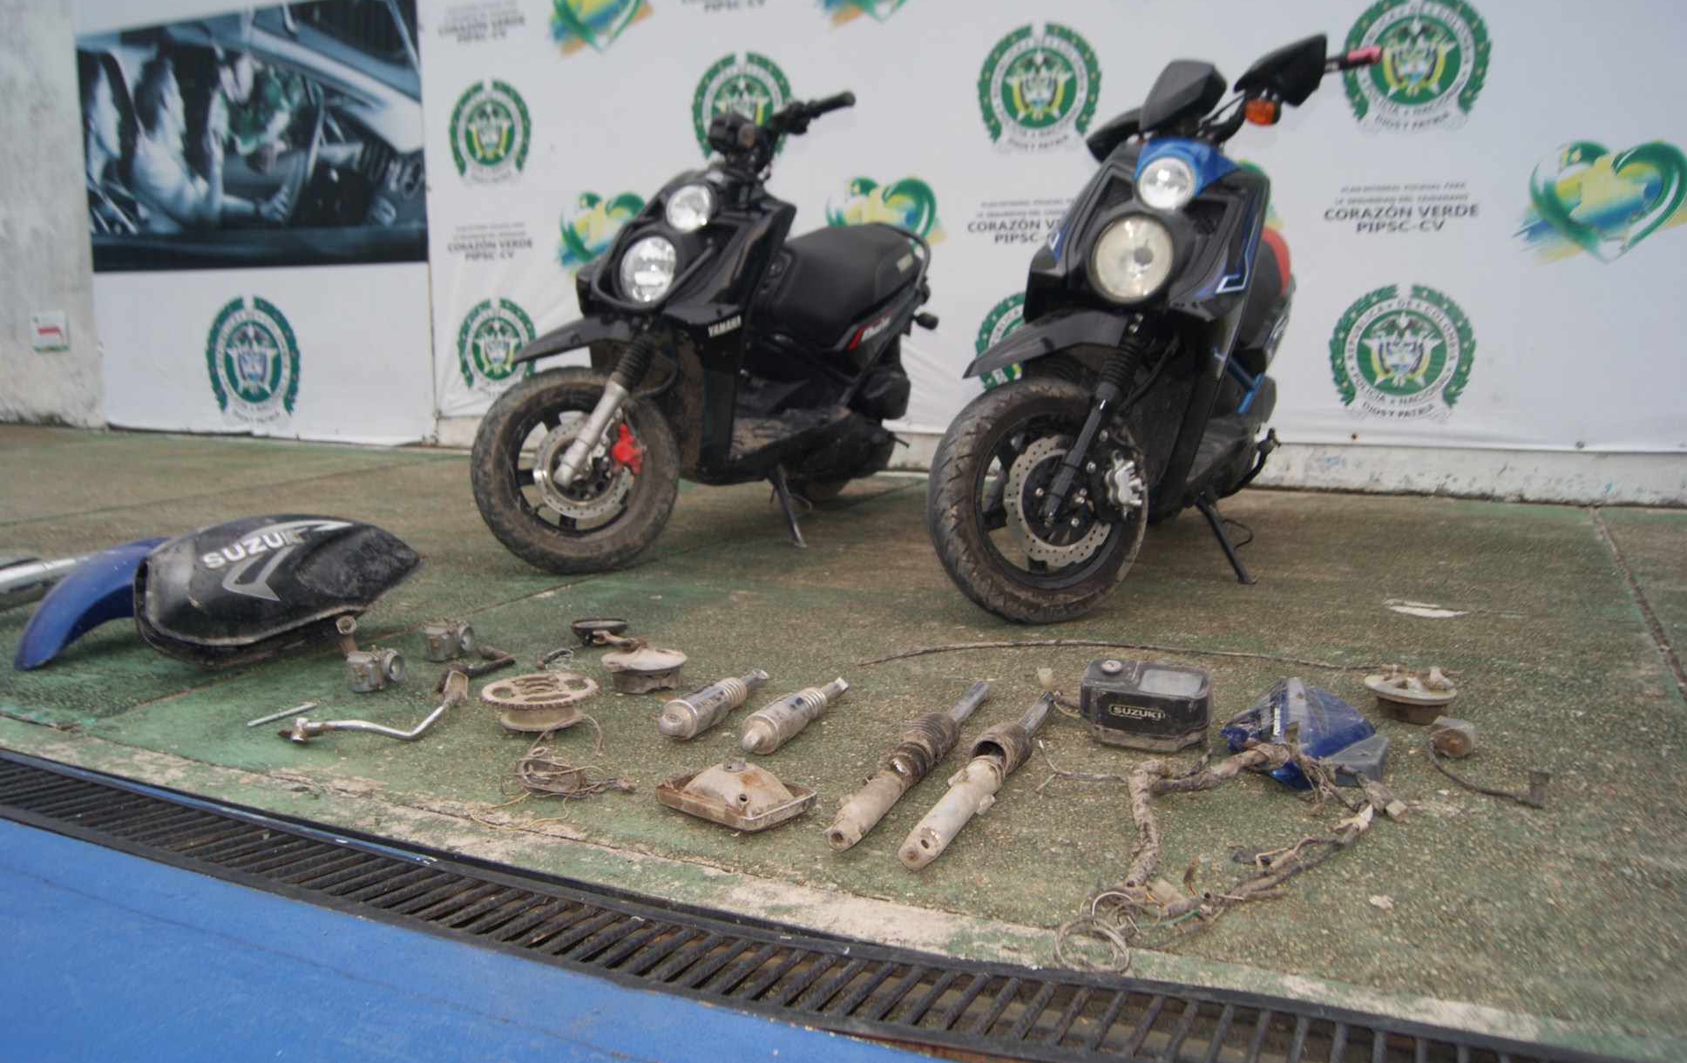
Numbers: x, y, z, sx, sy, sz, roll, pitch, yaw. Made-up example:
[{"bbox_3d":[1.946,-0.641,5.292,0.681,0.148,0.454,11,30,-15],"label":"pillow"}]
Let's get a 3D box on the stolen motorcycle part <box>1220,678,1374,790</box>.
[{"bbox_3d":[0.567,0.256,1.594,0.190,0.110,0.190,0,9,0],"label":"stolen motorcycle part"}]

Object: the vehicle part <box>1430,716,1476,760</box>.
[{"bbox_3d":[0.832,0.274,1.723,0.058,0.045,0.052,5,10,25],"label":"vehicle part"}]

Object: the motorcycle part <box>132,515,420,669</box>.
[{"bbox_3d":[-0.987,0.101,2.204,0.470,0.210,0.280,-8,12,-42],"label":"motorcycle part"}]

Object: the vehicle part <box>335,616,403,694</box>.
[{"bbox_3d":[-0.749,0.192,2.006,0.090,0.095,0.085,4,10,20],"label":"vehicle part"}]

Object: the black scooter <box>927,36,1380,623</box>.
[{"bbox_3d":[0.730,-0.469,2.913,0.780,1.130,1.860,12,13,25],"label":"black scooter"}]

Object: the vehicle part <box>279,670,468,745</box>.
[{"bbox_3d":[-0.649,0.252,1.798,0.272,0.045,0.160,-6,11,-33],"label":"vehicle part"}]

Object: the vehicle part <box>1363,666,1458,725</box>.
[{"bbox_3d":[0.830,0.231,1.845,0.132,0.075,0.132,0,9,0],"label":"vehicle part"}]

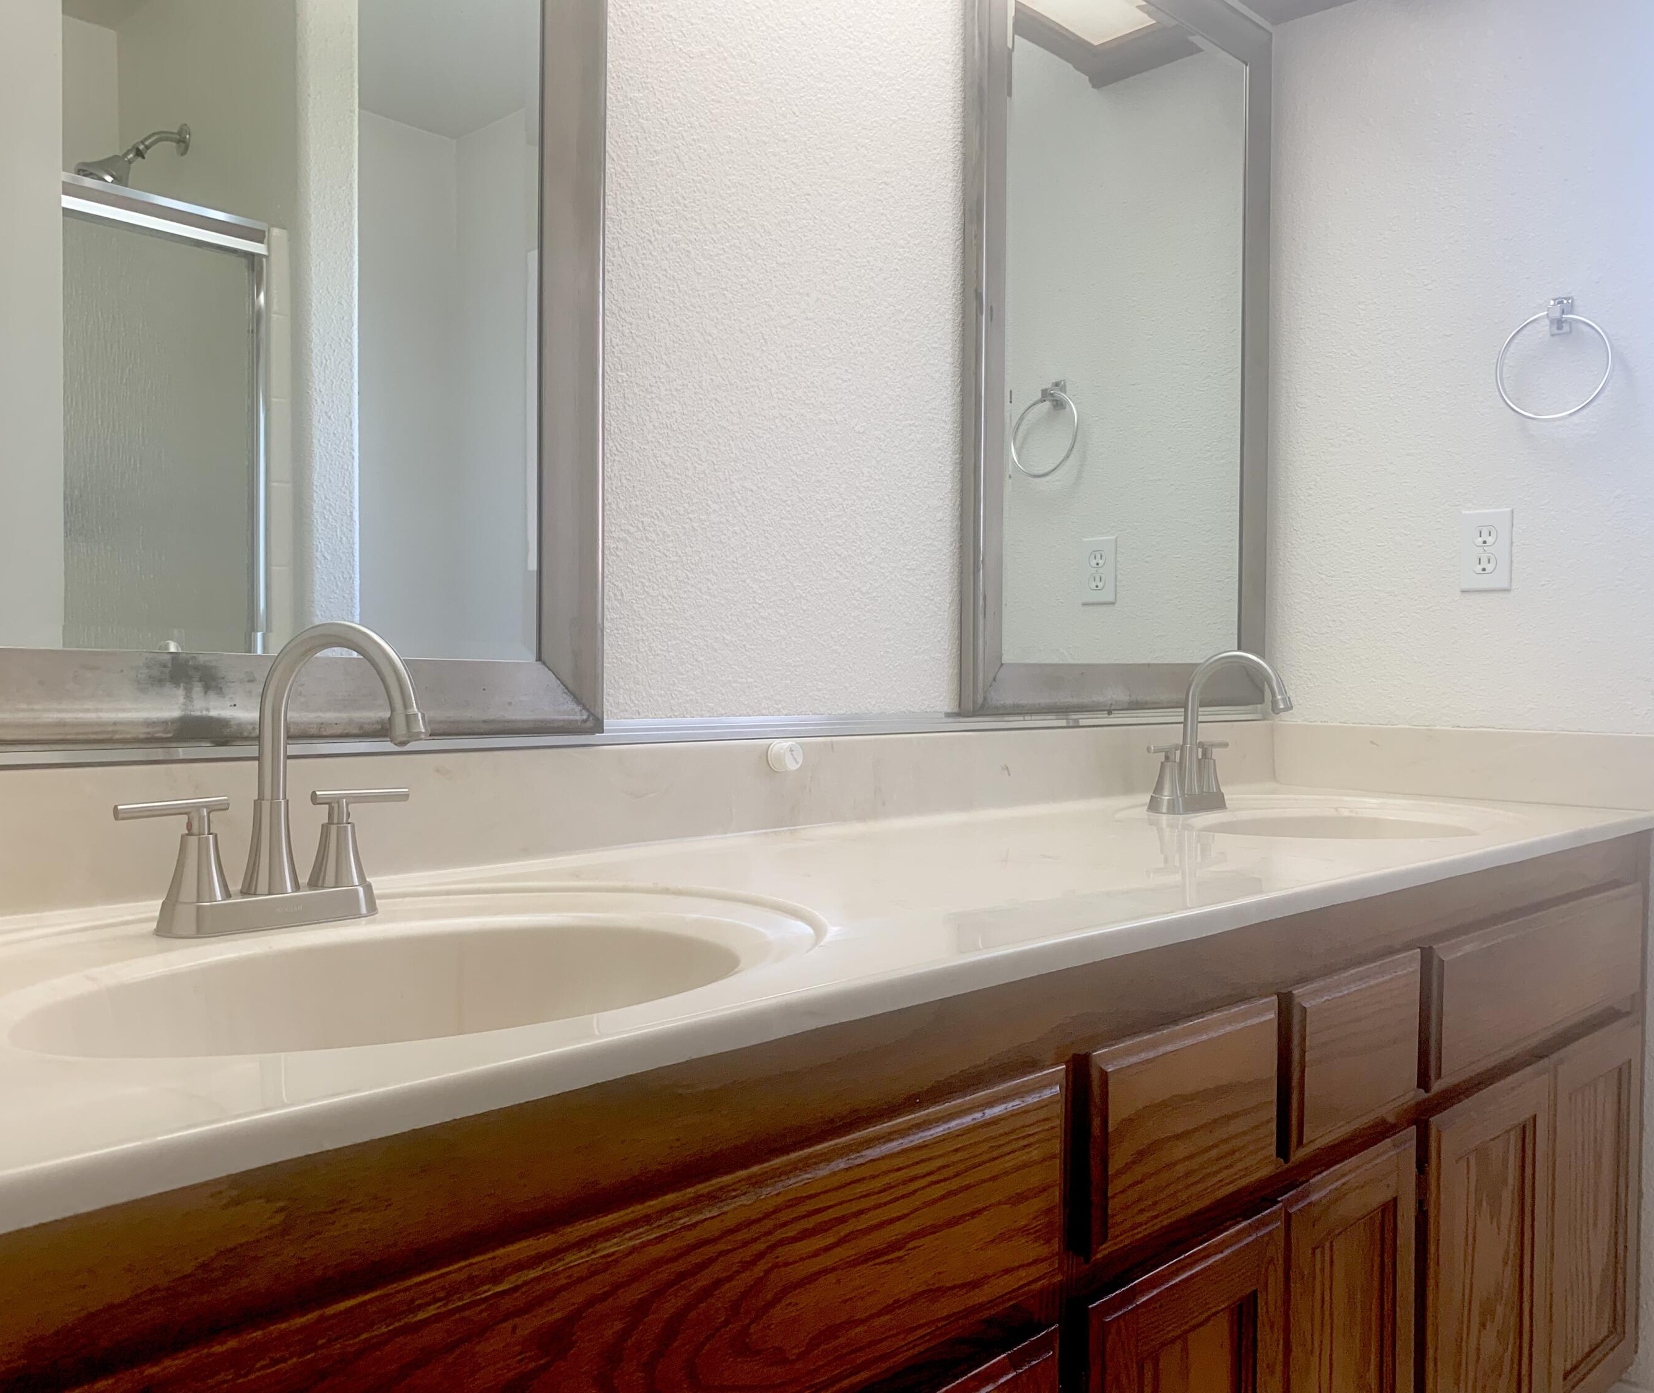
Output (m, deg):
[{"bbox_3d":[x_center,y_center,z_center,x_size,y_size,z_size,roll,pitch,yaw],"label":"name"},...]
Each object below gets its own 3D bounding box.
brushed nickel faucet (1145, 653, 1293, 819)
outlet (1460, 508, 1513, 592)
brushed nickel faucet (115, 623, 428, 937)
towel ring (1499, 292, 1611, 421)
[{"bbox_3d":[0.515,0.045,1.776,0.203,0.207,0.177,-1,1,-45],"label":"brushed nickel faucet"},{"bbox_3d":[0.948,-0.210,2.005,0.006,0.116,0.070,-1,1,-45],"label":"outlet"},{"bbox_3d":[-0.347,0.054,0.930,0.204,0.207,0.173,-1,1,-45],"label":"brushed nickel faucet"},{"bbox_3d":[1.003,-0.464,1.917,0.047,0.172,0.149,-1,1,-45],"label":"towel ring"}]

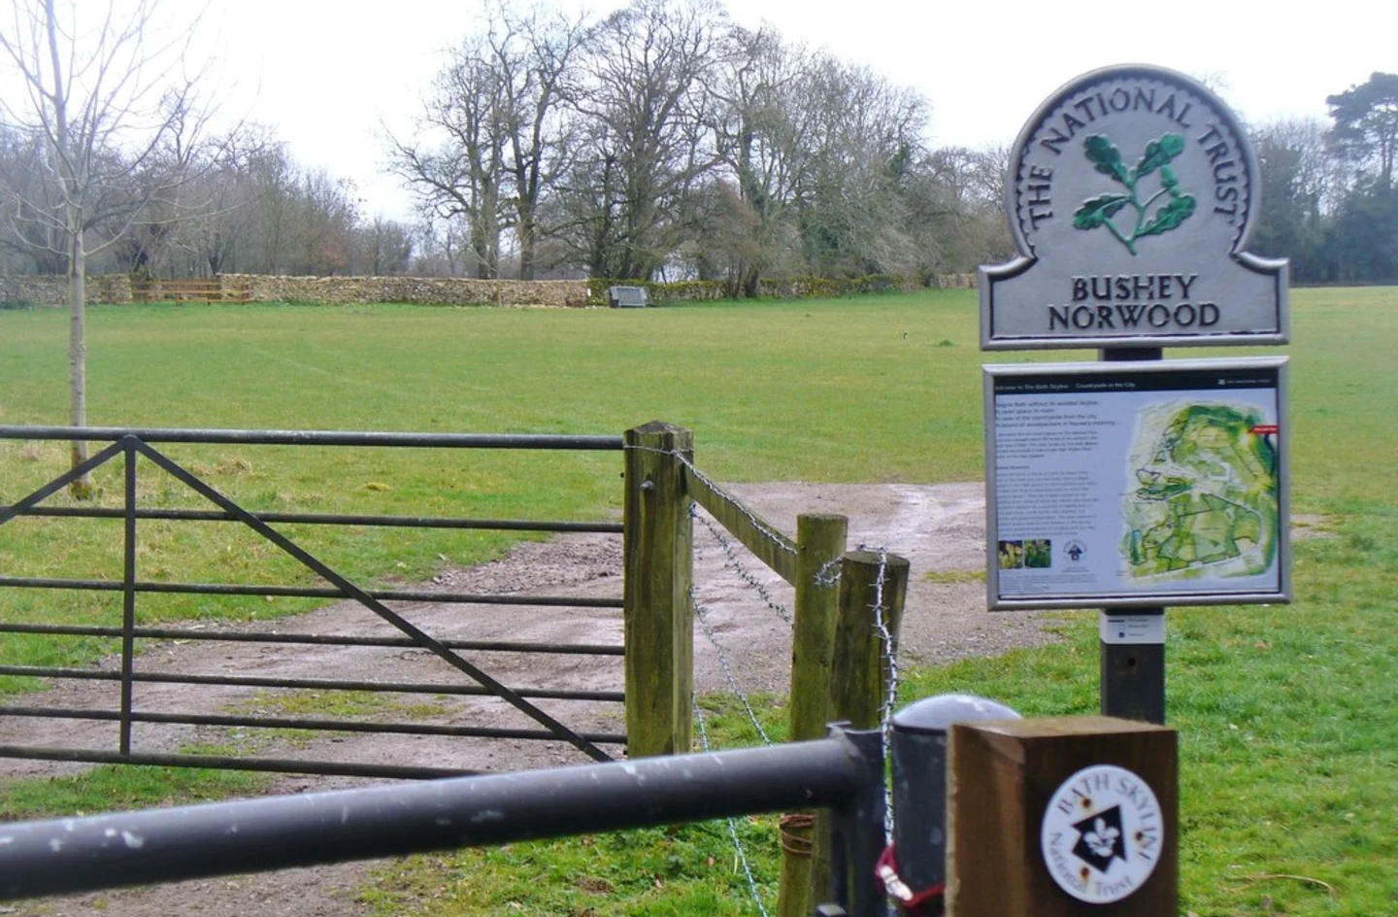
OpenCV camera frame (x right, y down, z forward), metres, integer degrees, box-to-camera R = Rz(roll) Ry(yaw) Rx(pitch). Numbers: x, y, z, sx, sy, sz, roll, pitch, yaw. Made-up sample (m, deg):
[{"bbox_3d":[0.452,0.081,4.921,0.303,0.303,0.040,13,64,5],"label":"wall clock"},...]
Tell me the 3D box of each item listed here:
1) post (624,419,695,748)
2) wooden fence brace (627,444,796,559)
[{"bbox_3d":[-0.129,0.524,8.939,0.168,1.270,0.168,1,4,21],"label":"post"},{"bbox_3d":[0.110,0.156,7.444,0.048,0.088,2.906,0,4,-5],"label":"wooden fence brace"}]

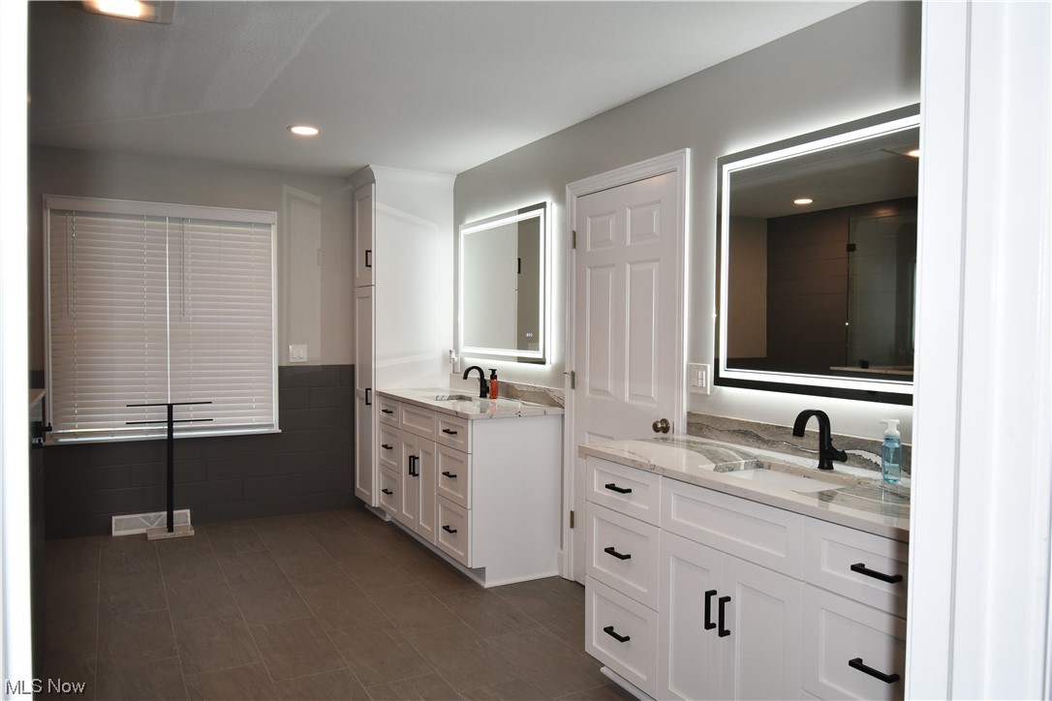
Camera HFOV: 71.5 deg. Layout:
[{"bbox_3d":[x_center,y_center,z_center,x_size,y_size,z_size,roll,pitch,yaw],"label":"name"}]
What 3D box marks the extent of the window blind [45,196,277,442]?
[{"bbox_3d":[-2.365,-0.193,4.845,1.375,1.540,0.070,-1,2,-29],"label":"window blind"}]

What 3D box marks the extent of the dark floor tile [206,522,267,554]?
[{"bbox_3d":[-1.864,1.219,4.679,0.294,0.010,0.588,-1,2,-30],"label":"dark floor tile"}]

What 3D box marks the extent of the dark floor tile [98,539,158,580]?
[{"bbox_3d":[-2.302,1.229,4.247,0.294,0.010,0.595,-1,2,-30],"label":"dark floor tile"}]

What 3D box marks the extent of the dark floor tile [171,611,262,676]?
[{"bbox_3d":[-1.355,1.270,3.184,0.294,0.010,0.588,-1,2,-30],"label":"dark floor tile"}]

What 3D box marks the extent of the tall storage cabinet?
[{"bbox_3d":[-0.912,-0.040,5.435,0.590,2.460,0.480,-1,2,-29],"label":"tall storage cabinet"}]

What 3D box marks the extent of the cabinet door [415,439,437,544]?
[{"bbox_3d":[-0.585,0.818,4.308,0.020,0.585,0.287,-1,2,-29],"label":"cabinet door"}]

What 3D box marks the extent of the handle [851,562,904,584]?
[{"bbox_3d":[0.837,0.534,1.747,0.034,0.012,0.110,-1,2,-29],"label":"handle"}]

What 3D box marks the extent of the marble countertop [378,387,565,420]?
[{"bbox_3d":[-0.419,0.322,4.581,0.574,0.032,1.531,0,2,-30],"label":"marble countertop"}]

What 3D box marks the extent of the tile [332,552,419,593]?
[{"bbox_3d":[-0.850,1.250,4.098,0.298,0.010,0.595,0,2,-30],"label":"tile"}]

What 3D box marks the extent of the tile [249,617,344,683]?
[{"bbox_3d":[-0.988,1.276,3.138,0.298,0.010,0.595,0,2,-30],"label":"tile"}]

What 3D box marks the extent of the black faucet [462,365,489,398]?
[{"bbox_3d":[-0.310,0.201,4.606,0.170,0.200,0.090,-1,2,-29],"label":"black faucet"}]

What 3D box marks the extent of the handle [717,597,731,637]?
[{"bbox_3d":[0.594,0.789,2.166,0.034,0.113,0.012,-1,2,-29],"label":"handle"}]

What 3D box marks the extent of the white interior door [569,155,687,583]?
[{"bbox_3d":[0.468,0.207,3.594,0.050,2.110,0.890,-1,2,-30],"label":"white interior door"}]

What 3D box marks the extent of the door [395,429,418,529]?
[{"bbox_3d":[-0.734,0.814,4.612,0.020,0.597,0.294,-1,2,-30],"label":"door"}]

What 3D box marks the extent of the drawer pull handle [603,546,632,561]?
[{"bbox_3d":[0.338,0.745,2.676,0.038,0.013,0.110,-1,2,-30],"label":"drawer pull handle"}]

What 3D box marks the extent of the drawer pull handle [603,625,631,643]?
[{"bbox_3d":[0.331,1.032,2.656,0.034,0.012,0.110,-1,2,-29],"label":"drawer pull handle"}]

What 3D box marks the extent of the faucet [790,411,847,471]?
[{"bbox_3d":[0.952,0.295,2.364,0.189,0.198,0.113,0,2,-30],"label":"faucet"}]

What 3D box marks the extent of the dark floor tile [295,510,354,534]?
[{"bbox_3d":[-1.432,1.209,5.122,0.294,0.010,0.588,-1,2,-30],"label":"dark floor tile"}]

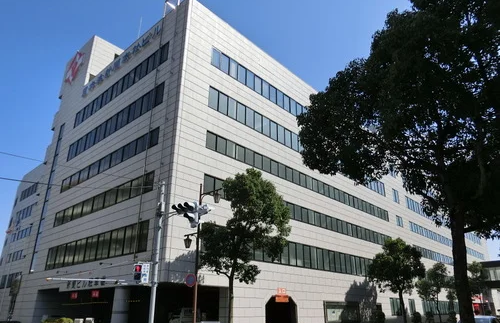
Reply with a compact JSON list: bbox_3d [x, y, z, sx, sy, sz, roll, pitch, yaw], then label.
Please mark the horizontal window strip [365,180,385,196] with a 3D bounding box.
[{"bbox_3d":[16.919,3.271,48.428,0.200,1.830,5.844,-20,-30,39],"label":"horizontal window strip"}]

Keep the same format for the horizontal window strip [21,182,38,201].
[{"bbox_3d":[-39.072,5.540,64.036,8.156,1.814,0.250,-19,-29,39],"label":"horizontal window strip"}]

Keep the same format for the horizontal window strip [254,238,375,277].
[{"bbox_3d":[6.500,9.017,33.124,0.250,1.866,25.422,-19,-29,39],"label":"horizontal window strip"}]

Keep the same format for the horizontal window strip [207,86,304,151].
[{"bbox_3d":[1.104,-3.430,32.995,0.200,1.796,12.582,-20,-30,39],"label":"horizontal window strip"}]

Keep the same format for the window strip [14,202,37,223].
[{"bbox_3d":[-32.510,7.520,52.184,8.062,1.498,0.200,-19,-29,39],"label":"window strip"}]

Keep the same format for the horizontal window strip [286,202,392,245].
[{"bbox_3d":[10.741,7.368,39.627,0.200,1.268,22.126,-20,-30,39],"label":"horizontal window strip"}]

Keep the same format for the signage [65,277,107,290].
[{"bbox_3d":[-12.887,9.494,28.196,6.914,0.604,0.100,-19,-29,39],"label":"signage"}]

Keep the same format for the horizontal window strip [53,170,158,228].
[{"bbox_3d":[-12.822,3.553,30.225,17.281,1.401,0.250,-19,-29,39],"label":"horizontal window strip"}]

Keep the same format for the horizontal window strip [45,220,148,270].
[{"bbox_3d":[-12.839,7.038,28.795,17.281,1.946,0.250,-19,-29,39],"label":"horizontal window strip"}]

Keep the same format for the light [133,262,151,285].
[{"bbox_3d":[-5.040,5.202,16.773,0.720,0.920,0.320,18,-28,-36],"label":"light"}]

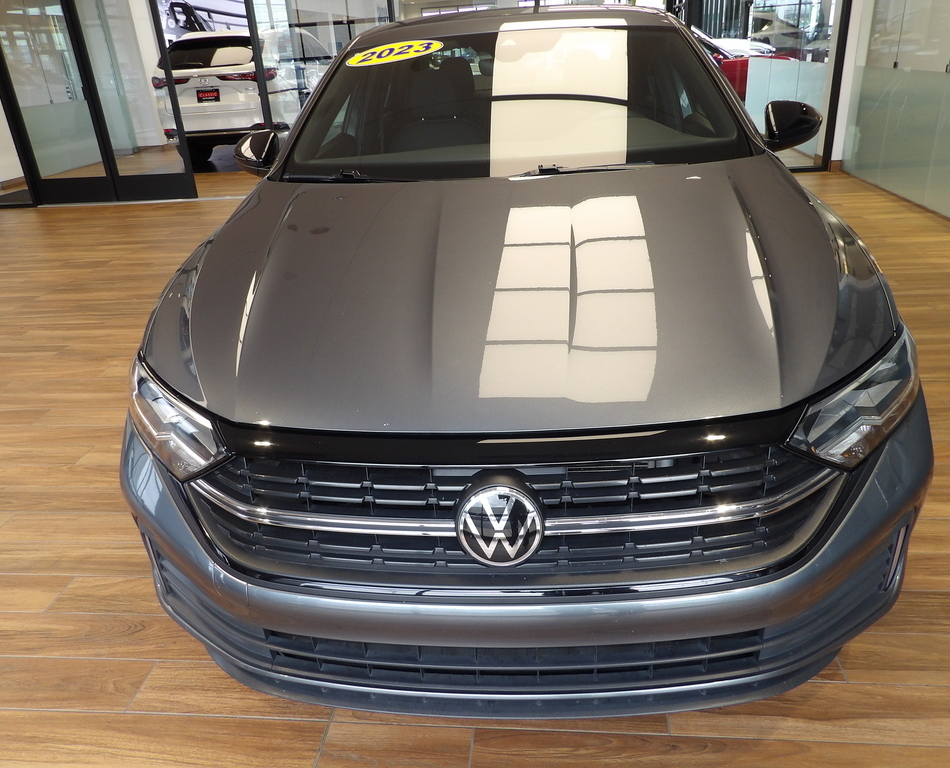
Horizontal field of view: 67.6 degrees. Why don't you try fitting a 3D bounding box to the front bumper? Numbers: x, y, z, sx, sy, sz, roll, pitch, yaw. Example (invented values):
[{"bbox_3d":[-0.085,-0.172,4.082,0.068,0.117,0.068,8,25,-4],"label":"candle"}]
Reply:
[{"bbox_3d":[0.062,0.307,1.398,1.770,0.500,0.540,-1,24,5],"label":"front bumper"}]

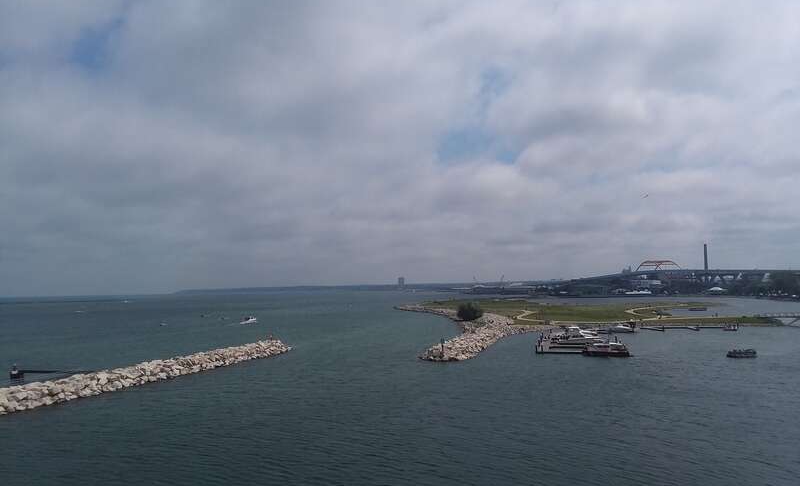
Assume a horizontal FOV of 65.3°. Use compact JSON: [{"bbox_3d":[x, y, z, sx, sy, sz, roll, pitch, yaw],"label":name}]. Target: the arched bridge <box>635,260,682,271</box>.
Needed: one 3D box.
[{"bbox_3d":[515.502,47.554,1246.795,34.000,25.000,165.000,-1,-4,3],"label":"arched bridge"}]

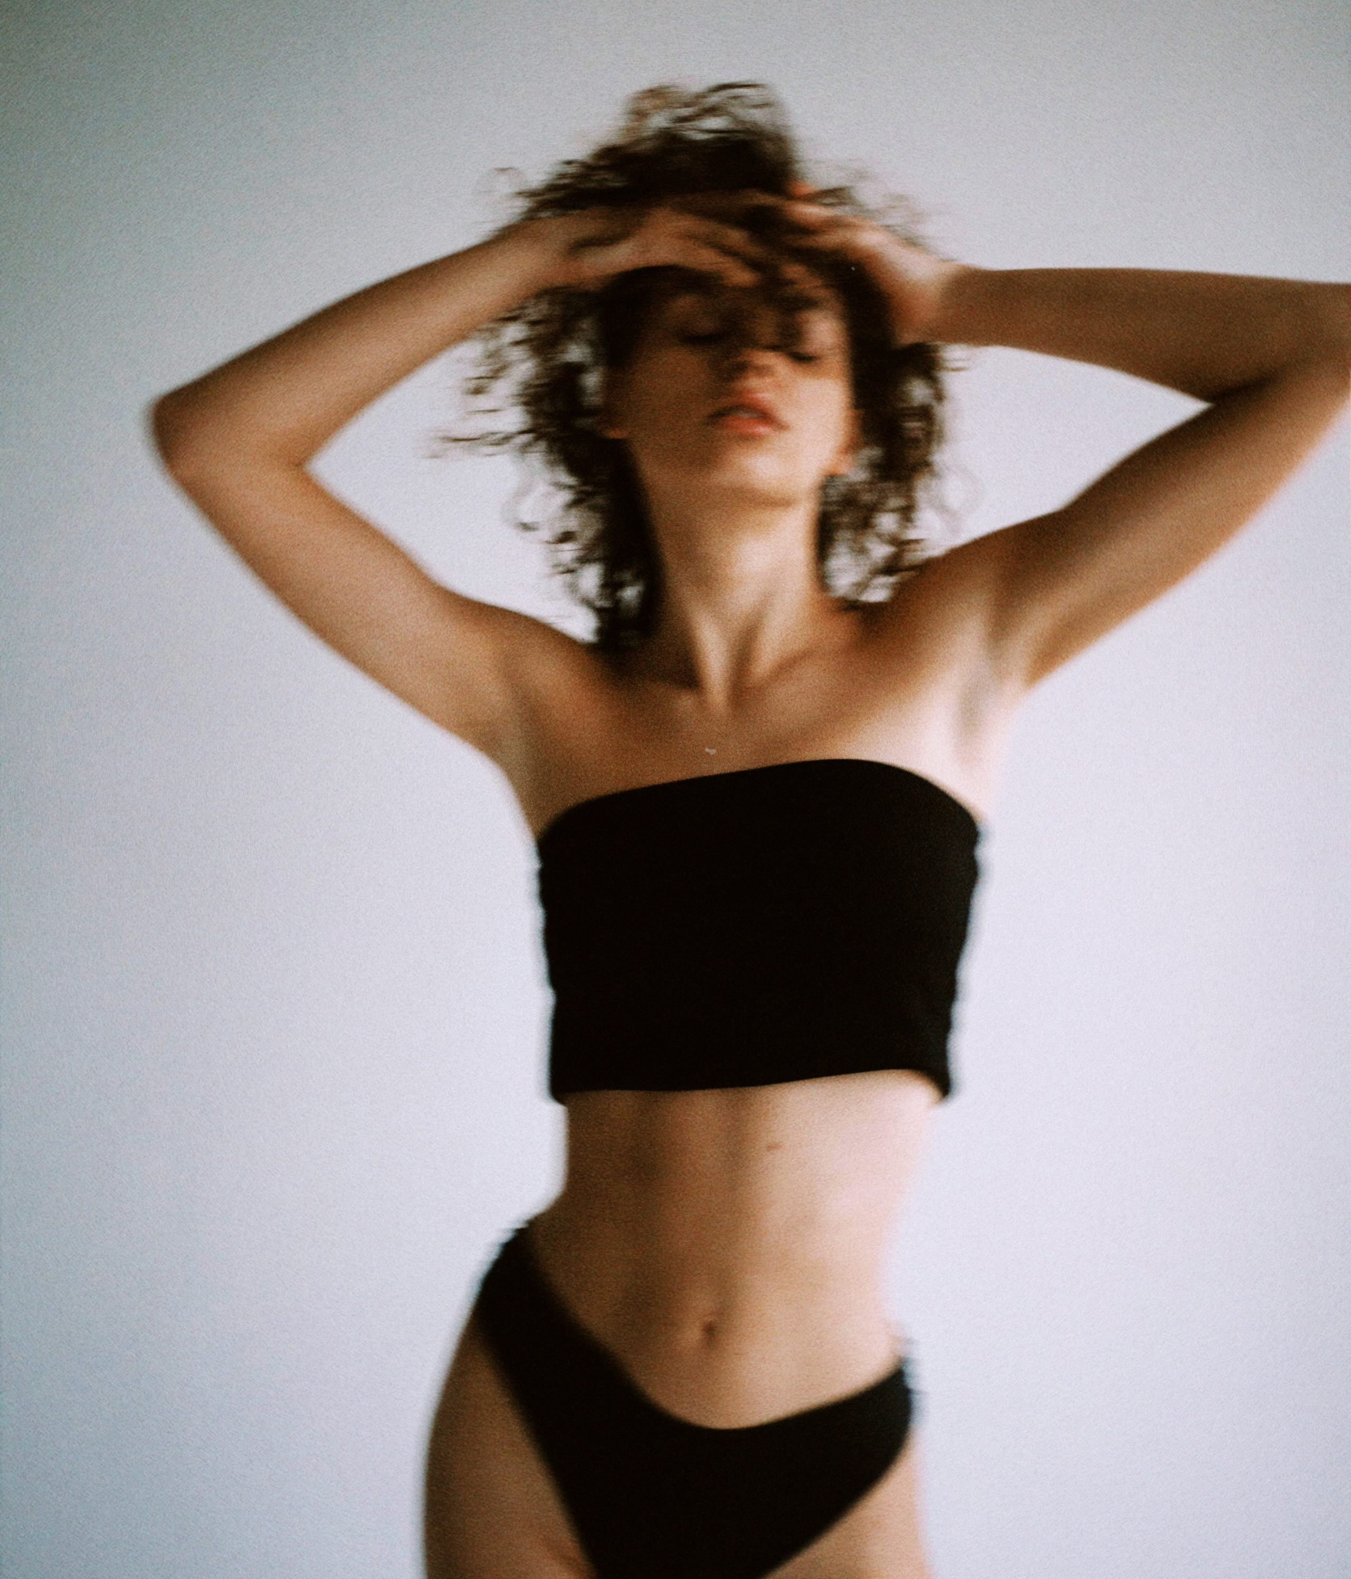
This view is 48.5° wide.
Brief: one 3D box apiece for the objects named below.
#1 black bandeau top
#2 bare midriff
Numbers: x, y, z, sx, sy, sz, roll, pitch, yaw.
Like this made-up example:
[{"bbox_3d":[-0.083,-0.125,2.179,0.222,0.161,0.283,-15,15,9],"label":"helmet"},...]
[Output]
[{"bbox_3d":[0.060,0.094,1.010,0.290,0.215,0.215,0,-6,12],"label":"black bandeau top"},{"bbox_3d":[0.040,0.301,0.995,0.265,0.225,0.175,2,-4,9],"label":"bare midriff"}]

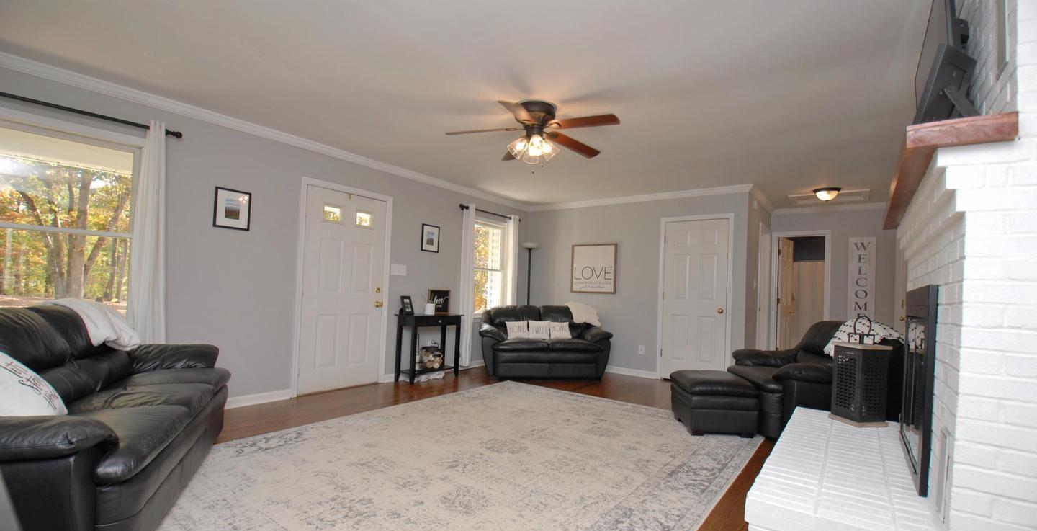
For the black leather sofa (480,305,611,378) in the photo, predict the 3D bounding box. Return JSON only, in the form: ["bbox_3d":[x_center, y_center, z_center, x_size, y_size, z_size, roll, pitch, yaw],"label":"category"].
[{"bbox_3d":[0.322,1.002,5.875,1.680,0.890,0.920,3,-3,-9],"label":"black leather sofa"}]

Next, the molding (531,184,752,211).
[{"bbox_3d":[1.455,-0.913,6.071,3.288,0.080,0.070,0,-4,38],"label":"molding"}]

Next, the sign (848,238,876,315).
[{"bbox_3d":[4.630,0.221,5.827,0.284,1.220,0.020,0,-4,38],"label":"sign"}]

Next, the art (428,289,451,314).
[{"bbox_3d":[-0.958,0.447,5.256,0.040,0.305,0.315,0,-4,38],"label":"art"}]

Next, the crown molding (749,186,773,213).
[{"bbox_3d":[3.275,-0.845,5.773,0.065,0.074,1.900,0,-4,38],"label":"crown molding"}]

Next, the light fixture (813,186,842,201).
[{"bbox_3d":[3.677,-0.833,5.145,0.280,0.145,0.280,0,-4,38],"label":"light fixture"}]

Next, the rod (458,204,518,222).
[{"bbox_3d":[-0.392,-0.736,6.218,0.090,0.050,1.303,0,-4,38],"label":"rod"}]

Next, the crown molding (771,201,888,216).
[{"bbox_3d":[4.367,-0.784,6.087,1.400,0.074,0.065,0,-4,38],"label":"crown molding"}]

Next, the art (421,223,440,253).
[{"bbox_3d":[-1.104,-0.334,5.409,0.022,0.332,0.283,0,-4,38],"label":"art"}]

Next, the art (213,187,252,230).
[{"bbox_3d":[-2.438,-0.476,3.689,0.022,0.334,0.276,0,-4,38],"label":"art"}]

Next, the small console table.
[{"bbox_3d":[-1.056,0.969,5.161,0.300,0.756,0.855,0,-4,38],"label":"small console table"}]

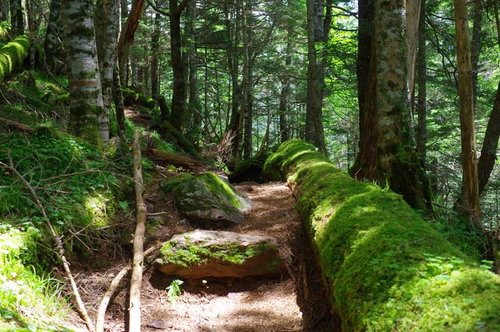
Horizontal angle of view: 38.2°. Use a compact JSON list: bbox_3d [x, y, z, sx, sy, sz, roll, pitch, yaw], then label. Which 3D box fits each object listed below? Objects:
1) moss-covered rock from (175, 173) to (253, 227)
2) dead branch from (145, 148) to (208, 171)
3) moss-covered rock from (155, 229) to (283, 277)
[{"bbox_3d":[-0.286,0.255,5.500,0.560,0.360,0.500,0,3,9],"label":"moss-covered rock"},{"bbox_3d":[-0.713,-0.063,7.000,0.640,0.090,0.110,13,7,18],"label":"dead branch"},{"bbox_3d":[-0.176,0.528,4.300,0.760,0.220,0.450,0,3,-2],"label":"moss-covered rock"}]

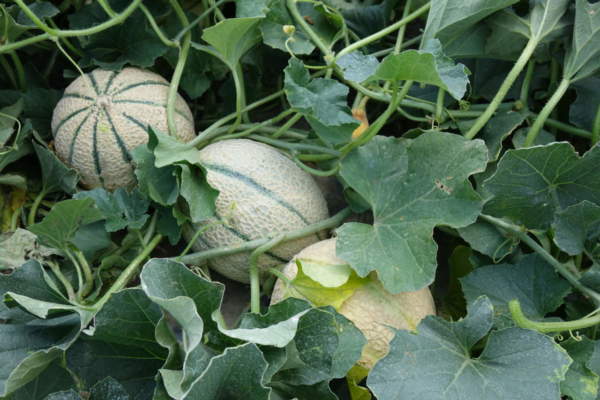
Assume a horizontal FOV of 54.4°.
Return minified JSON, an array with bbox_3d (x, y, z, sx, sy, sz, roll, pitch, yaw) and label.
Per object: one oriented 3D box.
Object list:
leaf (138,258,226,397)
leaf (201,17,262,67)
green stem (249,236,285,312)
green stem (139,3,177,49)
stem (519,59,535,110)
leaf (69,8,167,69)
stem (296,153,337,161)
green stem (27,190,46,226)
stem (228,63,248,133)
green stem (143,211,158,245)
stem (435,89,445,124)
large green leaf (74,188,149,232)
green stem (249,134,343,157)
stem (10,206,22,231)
[{"bbox_3d":[-0.102,0.109,0.505,0.073,0.060,0.090,0,48,0],"label":"leaf"},{"bbox_3d":[-0.081,-0.188,0.690,0.074,0.064,0.040,0,23,0],"label":"leaf"},{"bbox_3d":[-0.032,0.071,0.555,0.032,0.014,0.078,5,66,2],"label":"green stem"},{"bbox_3d":[-0.171,-0.208,0.700,0.016,0.070,0.013,-34,20,14],"label":"green stem"},{"bbox_3d":[0.295,-0.148,0.755,0.009,0.064,0.009,-2,28,0],"label":"stem"},{"bbox_3d":[-0.218,-0.193,0.700,0.120,0.040,0.075,0,48,0],"label":"leaf"},{"bbox_3d":[0.018,-0.048,0.650,0.045,0.008,0.009,0,48,0],"label":"stem"},{"bbox_3d":[-0.276,0.009,0.610,0.008,0.041,0.009,17,22,-18],"label":"green stem"},{"bbox_3d":[-0.074,-0.124,0.713,0.016,0.085,0.016,-2,24,0],"label":"stem"},{"bbox_3d":[-0.169,0.031,0.662,0.010,0.010,0.040,15,68,0],"label":"green stem"},{"bbox_3d":[0.176,-0.117,0.735,0.009,0.049,0.009,-4,38,0],"label":"stem"},{"bbox_3d":[-0.194,0.011,0.600,0.075,0.030,0.055,0,48,0],"label":"large green leaf"},{"bbox_3d":[-0.007,-0.063,0.665,0.111,0.014,0.014,12,45,16],"label":"green stem"},{"bbox_3d":[-0.296,0.019,0.610,0.008,0.027,0.008,8,24,-9],"label":"stem"}]

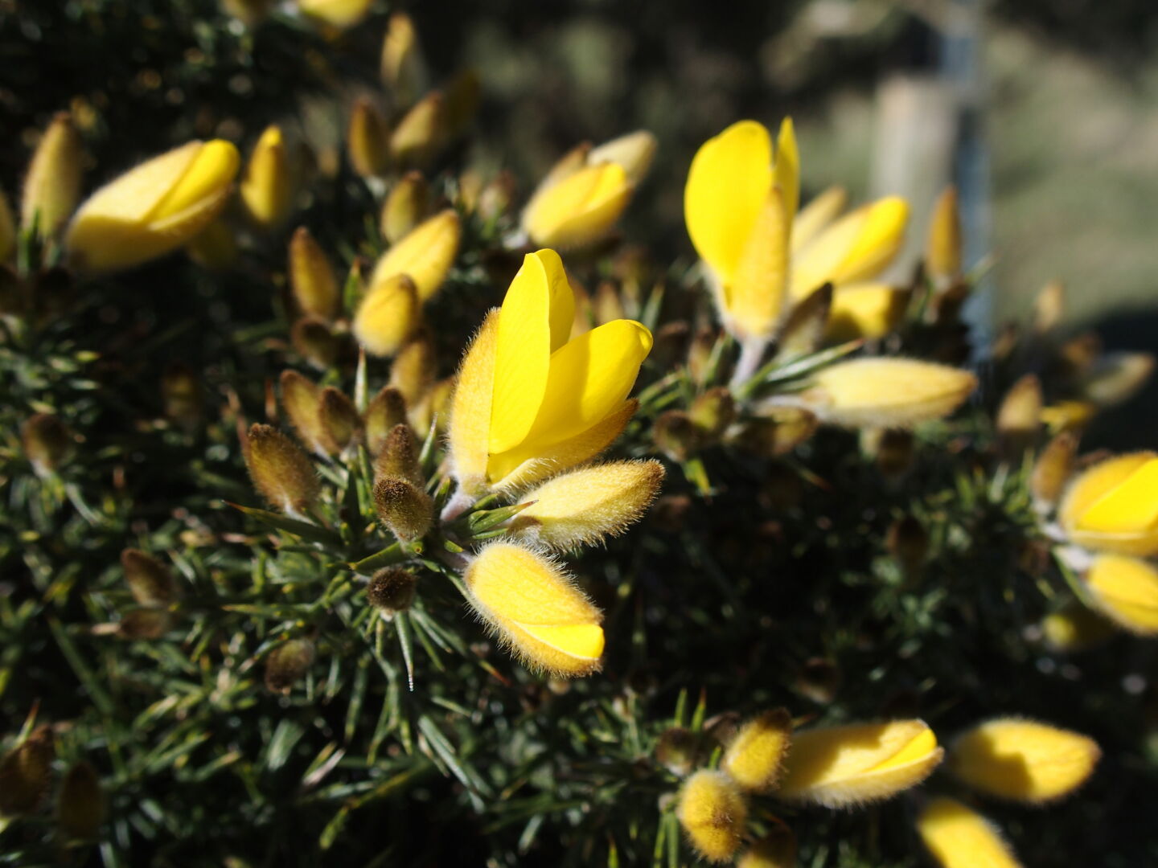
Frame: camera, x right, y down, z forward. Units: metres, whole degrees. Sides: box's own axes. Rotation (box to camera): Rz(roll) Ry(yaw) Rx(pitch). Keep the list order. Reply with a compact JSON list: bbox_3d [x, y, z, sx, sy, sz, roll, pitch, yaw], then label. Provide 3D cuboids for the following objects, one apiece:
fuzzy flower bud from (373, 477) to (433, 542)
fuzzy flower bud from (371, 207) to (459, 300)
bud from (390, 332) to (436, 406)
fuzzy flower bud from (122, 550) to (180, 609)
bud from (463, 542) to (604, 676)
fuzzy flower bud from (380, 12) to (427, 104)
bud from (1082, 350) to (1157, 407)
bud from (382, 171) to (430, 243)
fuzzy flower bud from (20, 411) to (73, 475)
[{"bbox_3d":[-0.014,0.006,0.111,0.004,0.006,0.004,-27,46,0],"label":"fuzzy flower bud"},{"bbox_3d":[-0.018,-0.019,0.150,0.006,0.013,0.006,43,9,0],"label":"fuzzy flower bud"},{"bbox_3d":[-0.017,-0.006,0.140,0.004,0.008,0.004,18,12,0],"label":"bud"},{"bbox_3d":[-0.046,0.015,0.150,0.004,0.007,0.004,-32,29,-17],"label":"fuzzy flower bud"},{"bbox_3d":[-0.004,0.014,0.110,0.014,0.007,0.006,41,0,19],"label":"bud"},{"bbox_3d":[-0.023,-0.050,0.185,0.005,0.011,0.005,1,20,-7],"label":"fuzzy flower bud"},{"bbox_3d":[0.067,-0.007,0.175,0.010,0.006,0.006,-30,0,0],"label":"bud"},{"bbox_3d":[-0.020,-0.026,0.160,0.005,0.008,0.005,16,9,0],"label":"bud"},{"bbox_3d":[-0.056,0.001,0.148,0.005,0.007,0.005,-13,18,0],"label":"fuzzy flower bud"}]

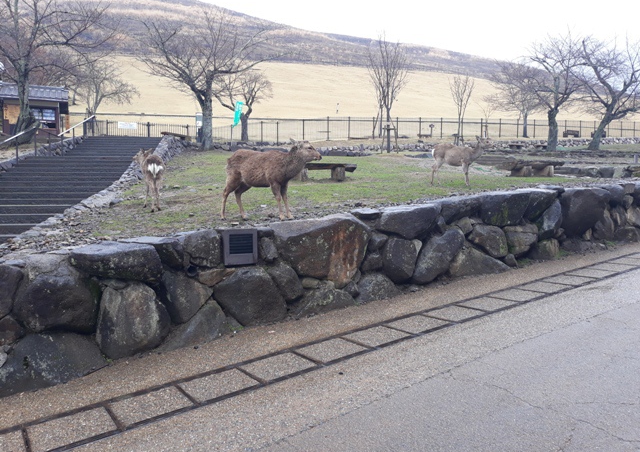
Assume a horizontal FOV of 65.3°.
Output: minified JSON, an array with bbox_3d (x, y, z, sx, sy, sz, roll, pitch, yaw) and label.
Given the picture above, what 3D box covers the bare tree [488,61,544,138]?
[{"bbox_3d":[15.586,-9.883,39.000,5.400,6.100,5.200,0,5,0],"label":"bare tree"}]

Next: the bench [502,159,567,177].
[{"bbox_3d":[5.389,-1.451,12.600,1.500,0.420,0.500,0,5,0],"label":"bench"}]

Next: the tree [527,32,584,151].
[{"bbox_3d":[12.791,-7.221,27.000,3.500,6.300,3.400,0,5,0],"label":"tree"}]

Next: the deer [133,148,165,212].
[{"bbox_3d":[-2.456,-0.673,7.150,0.380,0.910,1.020,-3,6,-29],"label":"deer"}]

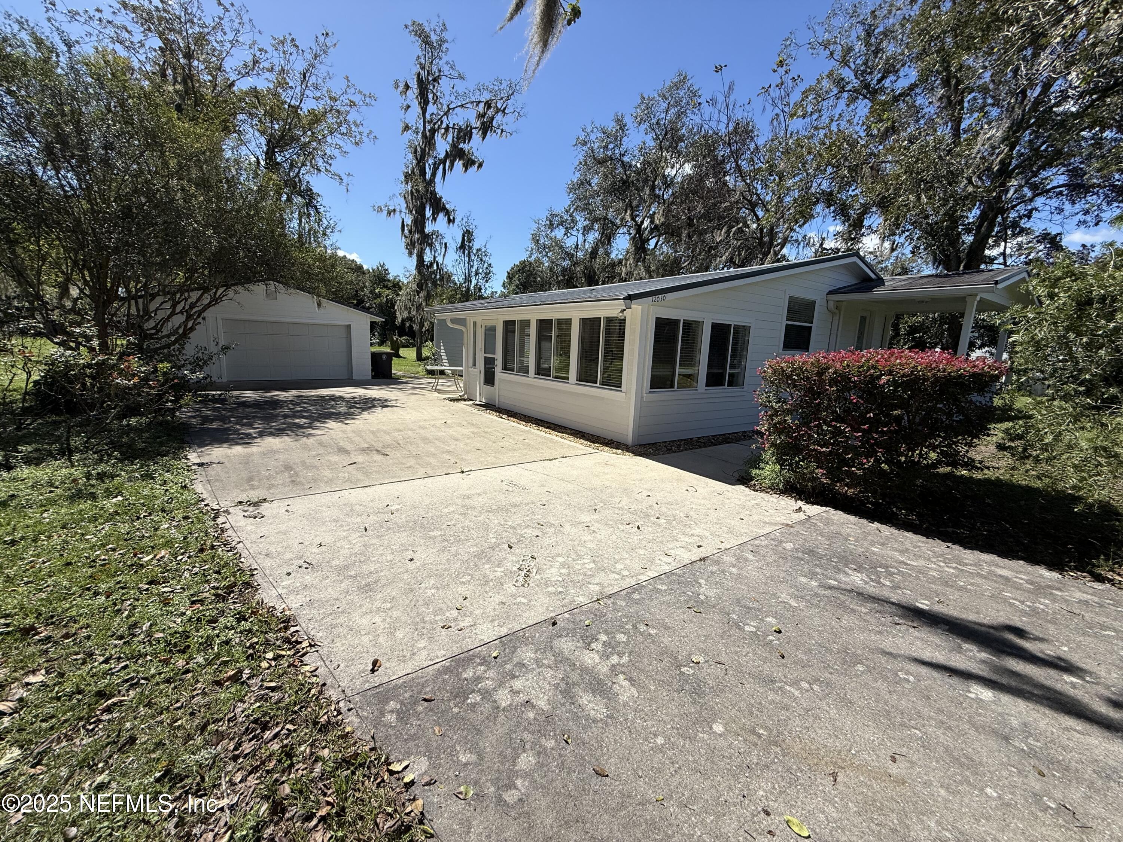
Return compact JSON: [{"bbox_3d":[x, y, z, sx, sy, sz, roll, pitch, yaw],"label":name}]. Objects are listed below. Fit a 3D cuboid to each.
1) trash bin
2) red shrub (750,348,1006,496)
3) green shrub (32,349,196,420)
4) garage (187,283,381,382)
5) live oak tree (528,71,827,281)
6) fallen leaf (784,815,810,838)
[{"bbox_3d":[-7.332,-2.312,18.778,0.650,1.100,0.760,-4,12,-35],"label":"trash bin"},{"bbox_3d":[4.388,-0.067,6.228,4.200,1.670,1.400,-4,12,-35],"label":"red shrub"},{"bbox_3d":[-8.350,-0.764,8.580,2.250,1.220,1.900,-4,12,-35],"label":"green shrub"},{"bbox_3d":[-12.070,-3.691,18.679,7.500,3.500,7.200,-4,12,-35],"label":"garage"},{"bbox_3d":[6.773,-12.088,28.701,17.500,18.000,15.000,4,10,11],"label":"live oak tree"},{"bbox_3d":[0.821,1.413,1.586,0.043,0.014,0.085,-4,12,-35],"label":"fallen leaf"}]

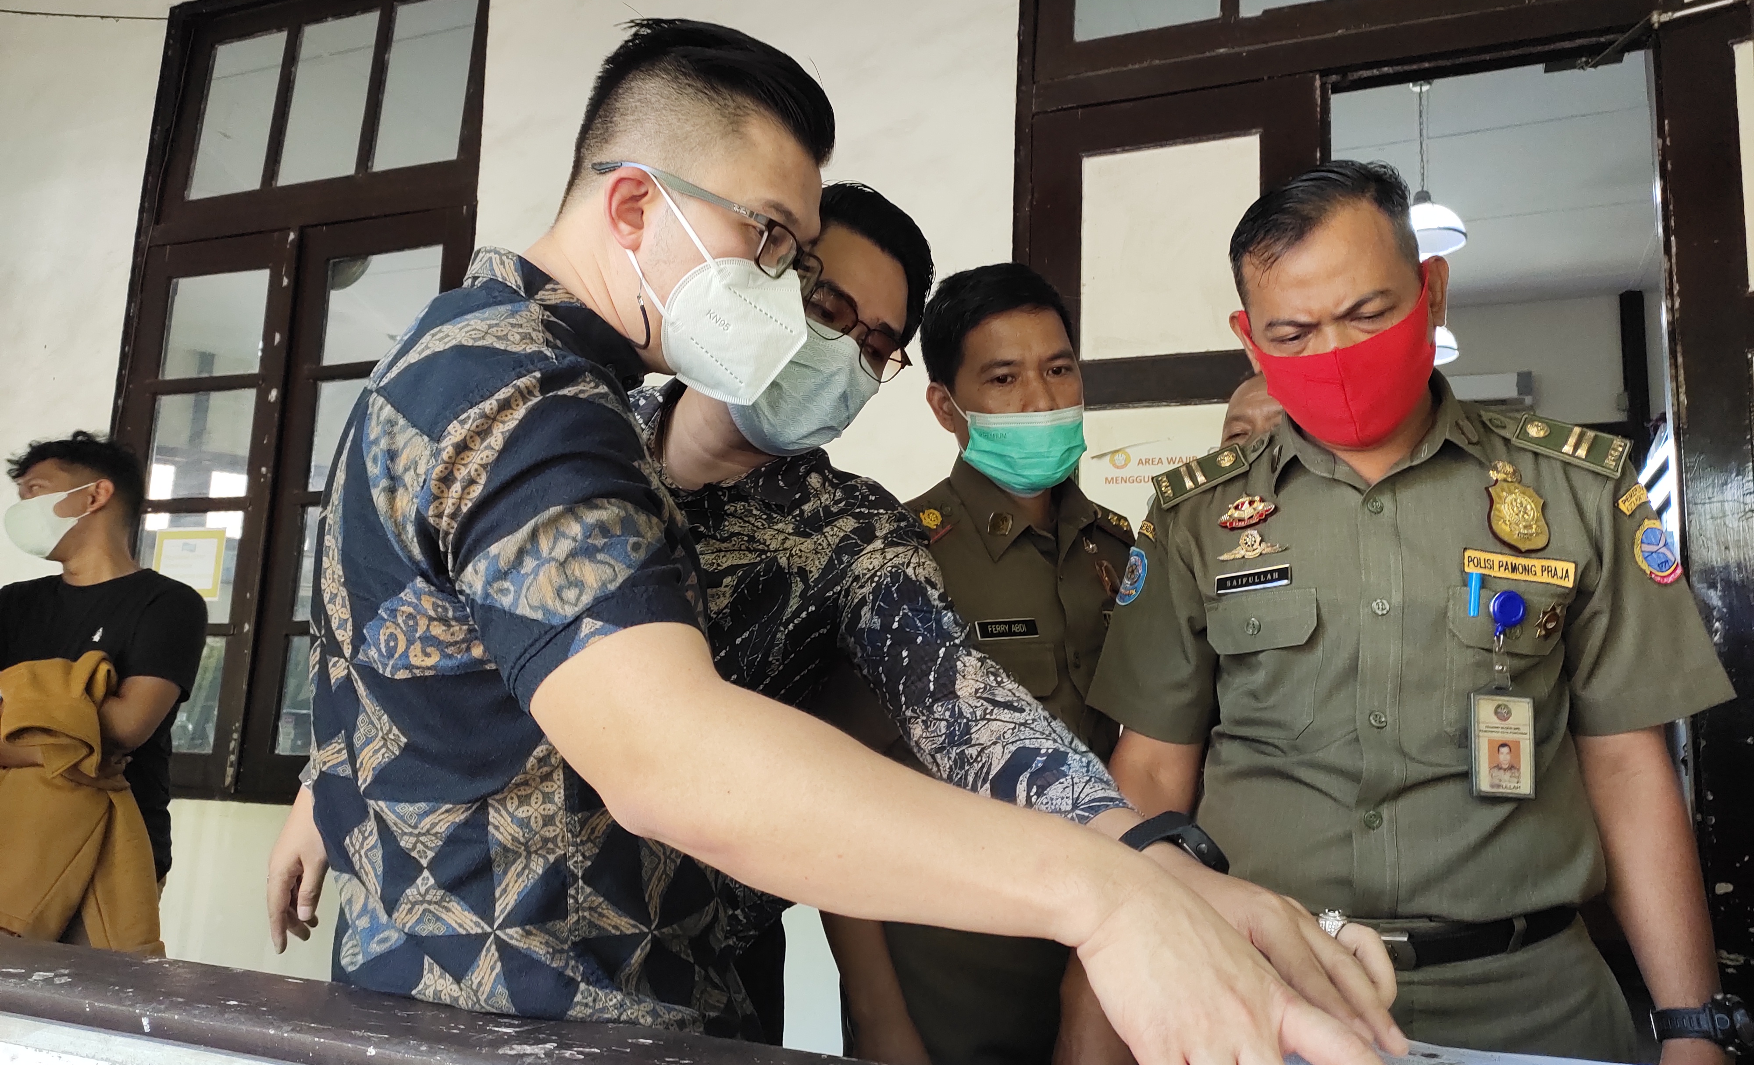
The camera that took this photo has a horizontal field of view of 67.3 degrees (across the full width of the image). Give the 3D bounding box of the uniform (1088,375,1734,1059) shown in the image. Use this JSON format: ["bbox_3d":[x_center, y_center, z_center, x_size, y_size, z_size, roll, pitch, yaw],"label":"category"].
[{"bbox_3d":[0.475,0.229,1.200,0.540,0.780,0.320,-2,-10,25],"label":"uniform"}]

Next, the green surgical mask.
[{"bbox_3d":[0.152,-0.087,1.390,0.138,0.098,0.090,-9,4,-15],"label":"green surgical mask"}]

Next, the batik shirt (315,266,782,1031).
[{"bbox_3d":[-0.265,0.098,1.050,0.370,0.670,0.460,3,-9,-4],"label":"batik shirt"}]

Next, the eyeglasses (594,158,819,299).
[{"bbox_3d":[-0.127,-0.231,1.010,0.142,0.046,0.142,23,7,13],"label":"eyeglasses"}]

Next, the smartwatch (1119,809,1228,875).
[{"bbox_3d":[0.192,0.209,0.850,0.065,0.058,0.026,38,0,-43],"label":"smartwatch"}]

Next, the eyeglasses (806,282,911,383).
[{"bbox_3d":[-0.043,-0.195,1.263,0.140,0.046,0.140,43,-6,-25],"label":"eyeglasses"}]

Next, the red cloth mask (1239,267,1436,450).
[{"bbox_3d":[0.384,-0.143,1.090,0.148,0.122,0.108,-15,18,20],"label":"red cloth mask"}]

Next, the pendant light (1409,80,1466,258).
[{"bbox_3d":[2.406,-1.591,5.800,0.385,0.795,0.385,2,-9,0],"label":"pendant light"}]

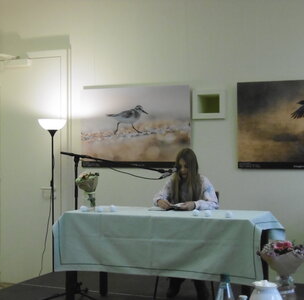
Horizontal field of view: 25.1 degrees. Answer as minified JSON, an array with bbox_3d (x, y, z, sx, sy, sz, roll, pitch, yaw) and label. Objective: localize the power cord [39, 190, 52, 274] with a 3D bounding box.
[{"bbox_3d":[-1.086,0.876,6.968,0.186,0.951,0.060,0,0,22],"label":"power cord"}]

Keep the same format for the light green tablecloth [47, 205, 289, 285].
[{"bbox_3d":[0.145,0.743,5.549,1.710,0.470,0.820,0,0,20],"label":"light green tablecloth"}]

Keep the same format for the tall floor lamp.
[{"bbox_3d":[-0.995,0.577,6.892,0.285,1.780,0.285,0,0,0],"label":"tall floor lamp"}]

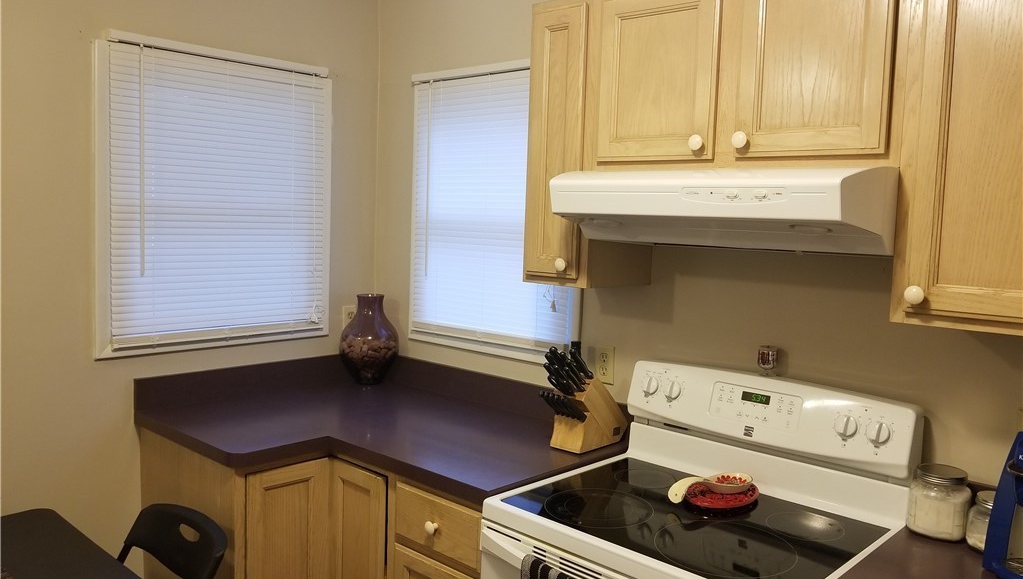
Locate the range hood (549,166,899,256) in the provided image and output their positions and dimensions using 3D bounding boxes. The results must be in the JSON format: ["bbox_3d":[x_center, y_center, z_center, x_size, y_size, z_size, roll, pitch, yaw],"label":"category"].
[{"bbox_3d":[0.522,-0.185,1.808,0.730,0.171,0.485,7,7,43],"label":"range hood"}]

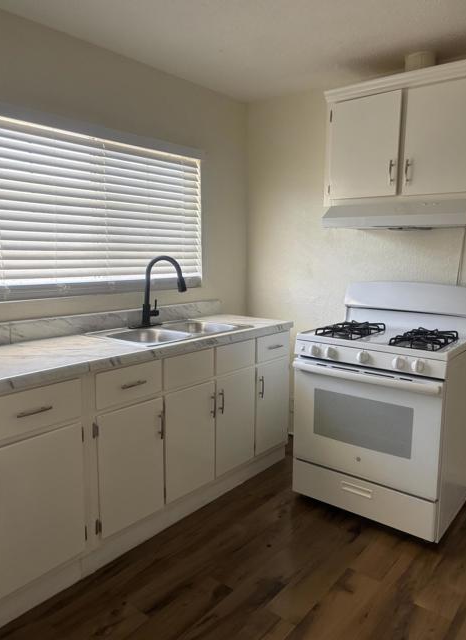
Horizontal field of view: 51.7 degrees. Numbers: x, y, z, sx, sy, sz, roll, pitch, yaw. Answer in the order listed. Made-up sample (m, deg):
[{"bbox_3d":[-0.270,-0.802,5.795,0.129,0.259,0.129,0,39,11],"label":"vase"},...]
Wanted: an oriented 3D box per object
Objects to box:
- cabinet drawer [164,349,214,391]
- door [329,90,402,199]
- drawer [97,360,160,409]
[{"bbox_3d":[-0.369,0.220,2.493,0.420,0.152,0.345,7,10,39],"label":"cabinet drawer"},{"bbox_3d":[0.719,-0.935,2.619,0.389,0.527,0.030,7,10,39],"label":"door"},{"bbox_3d":[-0.603,0.255,2.211,0.420,0.151,0.352,7,10,39],"label":"drawer"}]

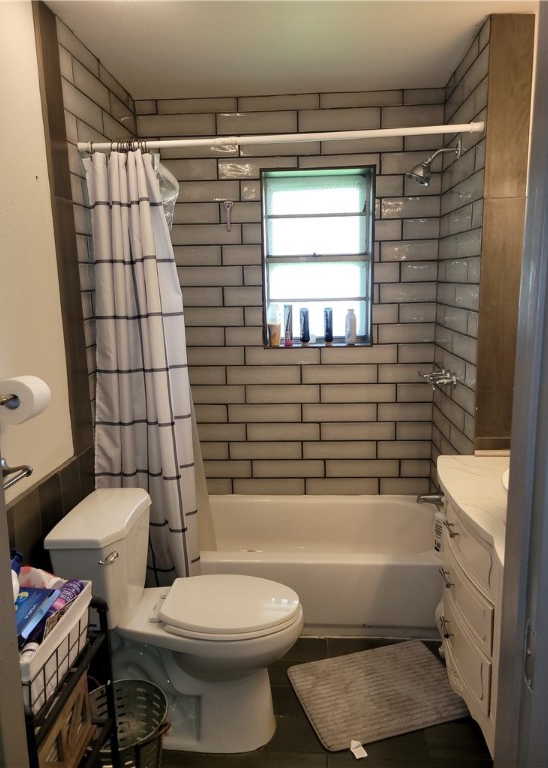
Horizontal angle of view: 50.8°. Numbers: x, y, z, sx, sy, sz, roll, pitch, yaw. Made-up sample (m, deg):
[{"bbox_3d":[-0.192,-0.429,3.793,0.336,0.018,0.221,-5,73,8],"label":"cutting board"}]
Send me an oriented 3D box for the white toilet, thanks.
[{"bbox_3d":[-0.283,0.812,2.005,0.773,0.773,0.444,0,10,3],"label":"white toilet"}]

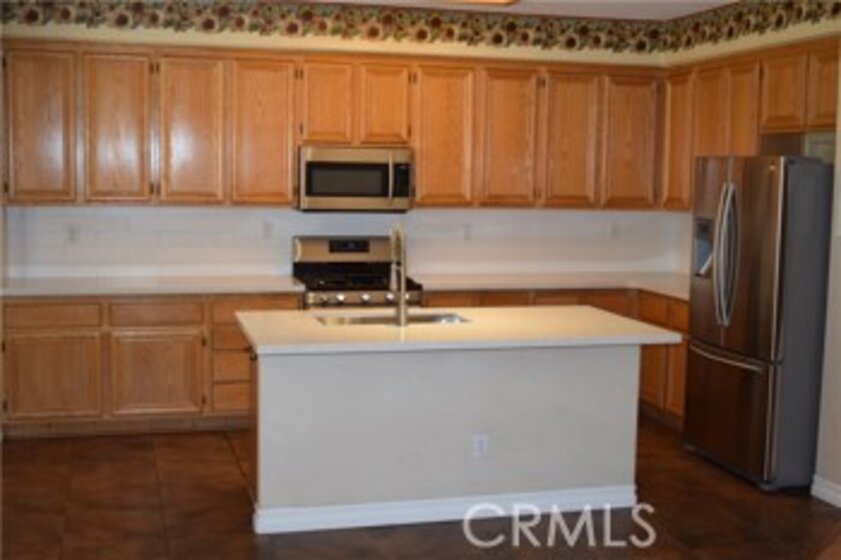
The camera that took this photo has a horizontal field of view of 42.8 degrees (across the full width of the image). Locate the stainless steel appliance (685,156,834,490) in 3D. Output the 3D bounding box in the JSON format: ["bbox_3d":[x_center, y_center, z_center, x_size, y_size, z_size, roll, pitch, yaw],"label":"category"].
[{"bbox_3d":[2.040,0.199,6.082,0.750,1.770,0.893,-1,6,-15],"label":"stainless steel appliance"}]

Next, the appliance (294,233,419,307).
[{"bbox_3d":[-0.433,0.331,7.138,0.754,1.193,0.700,-1,6,-15],"label":"appliance"}]

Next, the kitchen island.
[{"bbox_3d":[0.127,0.670,5.334,1.972,0.922,1.062,-1,6,-15],"label":"kitchen island"}]

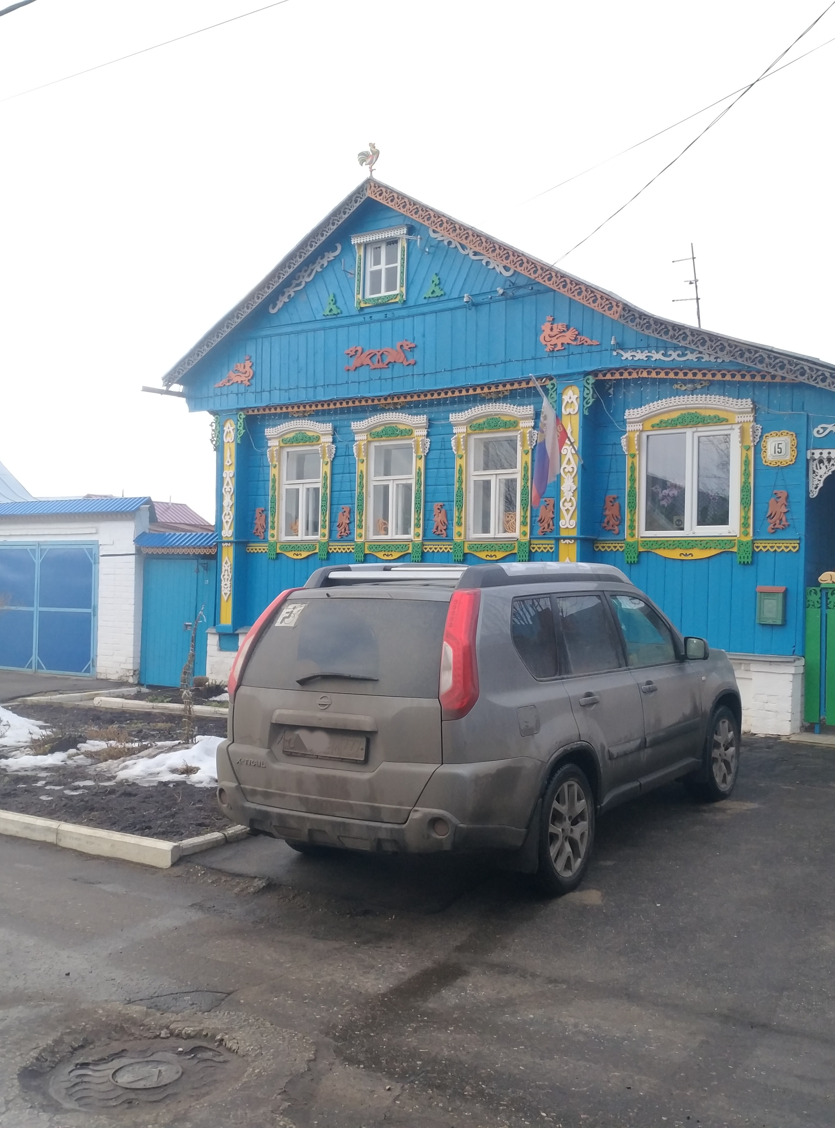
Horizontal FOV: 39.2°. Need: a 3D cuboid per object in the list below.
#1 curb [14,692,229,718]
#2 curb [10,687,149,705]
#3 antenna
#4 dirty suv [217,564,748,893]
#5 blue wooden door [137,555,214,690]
[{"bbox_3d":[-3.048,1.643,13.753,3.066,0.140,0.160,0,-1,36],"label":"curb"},{"bbox_3d":[-4.298,1.643,14.877,0.140,0.130,2.279,0,-1,32],"label":"curb"},{"bbox_3d":[3.749,-3.805,16.268,0.420,1.239,0.300,-5,0,35],"label":"antenna"},{"bbox_3d":[0.733,0.851,7.711,1.800,1.750,4.630,0,1,33],"label":"dirty suv"},{"bbox_3d":[-3.365,0.823,16.431,1.480,1.848,0.100,0,-1,35],"label":"blue wooden door"}]

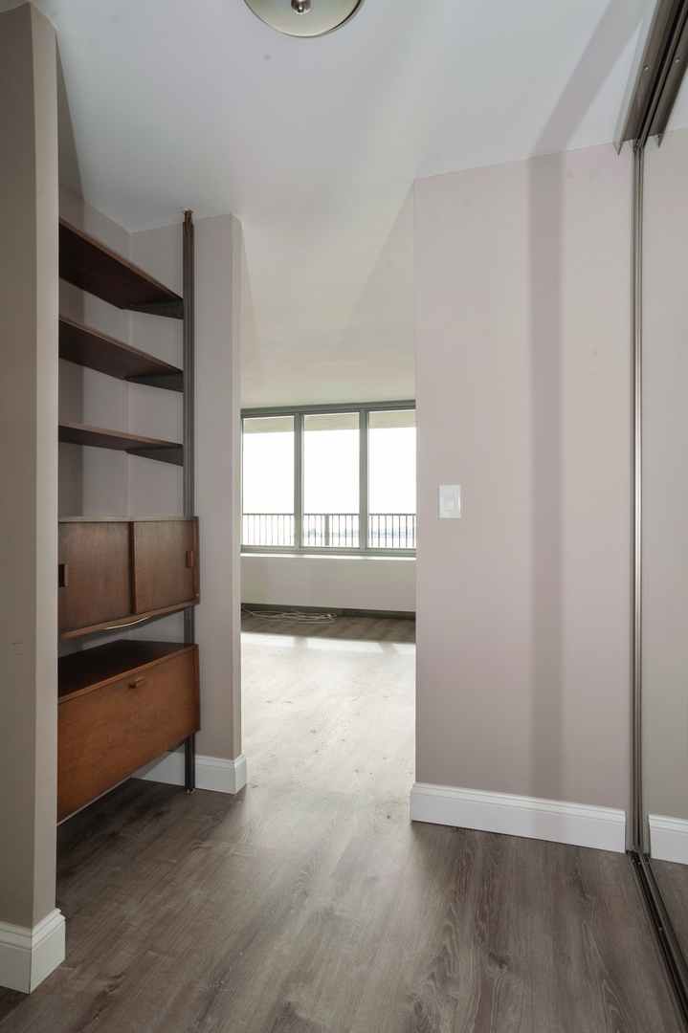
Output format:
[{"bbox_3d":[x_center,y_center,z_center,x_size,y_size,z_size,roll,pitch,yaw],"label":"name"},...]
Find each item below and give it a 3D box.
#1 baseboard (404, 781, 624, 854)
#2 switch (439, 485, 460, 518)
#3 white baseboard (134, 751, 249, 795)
[{"bbox_3d":[0.609,1.078,2.070,0.737,0.139,0.015,0,0,17],"label":"baseboard"},{"bbox_3d":[0.394,-0.054,2.136,0.078,0.123,0.012,0,0,17],"label":"switch"},{"bbox_3d":[-0.674,1.078,2.487,0.507,0.138,0.100,0,0,17],"label":"white baseboard"}]

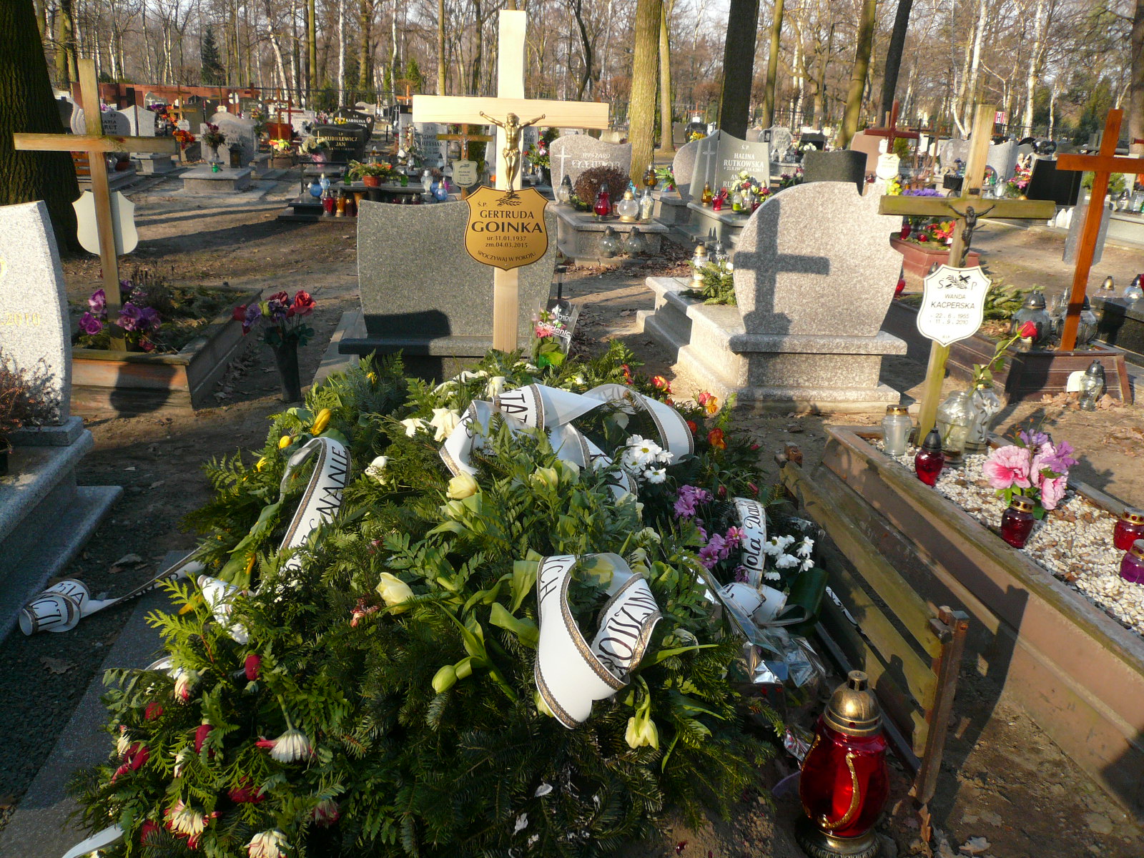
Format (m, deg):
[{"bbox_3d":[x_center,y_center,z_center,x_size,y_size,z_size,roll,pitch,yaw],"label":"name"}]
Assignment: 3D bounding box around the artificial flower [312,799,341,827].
[{"bbox_3d":[-0.491,0.766,1.850,0.057,0.050,0.055,1,19,-3],"label":"artificial flower"}]

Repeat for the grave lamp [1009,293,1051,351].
[{"bbox_3d":[2.809,-0.667,5.650,0.220,0.345,0.220,0,19,-8],"label":"grave lamp"}]

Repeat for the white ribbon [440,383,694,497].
[{"bbox_3d":[-0.015,0.023,2.540,0.640,0.200,0.320,2,19,0],"label":"white ribbon"}]

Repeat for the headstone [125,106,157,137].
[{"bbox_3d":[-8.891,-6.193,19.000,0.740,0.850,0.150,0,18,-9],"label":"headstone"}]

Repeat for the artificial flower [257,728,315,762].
[{"bbox_3d":[-0.581,0.640,1.880,0.105,0.058,0.085,-2,19,-14],"label":"artificial flower"}]

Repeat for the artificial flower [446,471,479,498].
[{"bbox_3d":[-0.292,0.151,2.480,0.080,0.068,0.078,15,22,34],"label":"artificial flower"}]

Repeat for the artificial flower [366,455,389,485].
[{"bbox_3d":[-0.537,0.111,2.550,0.065,0.077,0.065,12,21,26],"label":"artificial flower"}]

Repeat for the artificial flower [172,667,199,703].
[{"bbox_3d":[-0.834,0.553,2.000,0.052,0.060,0.050,-7,21,-24],"label":"artificial flower"}]

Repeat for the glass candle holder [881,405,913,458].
[{"bbox_3d":[1.318,0.006,3.760,0.115,0.195,0.115,9,20,19],"label":"glass candle holder"}]

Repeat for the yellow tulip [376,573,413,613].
[{"bbox_3d":[-0.368,0.340,1.920,0.070,0.068,0.062,-2,19,-11],"label":"yellow tulip"}]

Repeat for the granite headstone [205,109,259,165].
[{"bbox_3d":[-6.280,-5.328,17.000,0.950,0.950,0.250,0,18,-9],"label":"granite headstone"}]

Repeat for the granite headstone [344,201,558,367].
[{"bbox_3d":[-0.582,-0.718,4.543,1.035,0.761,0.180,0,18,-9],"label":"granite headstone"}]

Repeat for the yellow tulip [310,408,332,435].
[{"bbox_3d":[-0.721,-0.022,2.660,0.055,0.068,0.055,-4,20,-15],"label":"yellow tulip"}]

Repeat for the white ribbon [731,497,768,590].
[{"bbox_3d":[0.491,0.313,2.550,0.080,0.230,0.080,0,18,-9],"label":"white ribbon"}]

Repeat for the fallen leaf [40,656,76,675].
[{"bbox_3d":[-1.323,0.610,2.380,0.078,0.020,0.068,0,18,-9],"label":"fallen leaf"}]

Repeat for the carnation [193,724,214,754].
[{"bbox_3d":[-0.707,0.596,1.780,0.042,0.050,0.045,0,18,-9],"label":"carnation"}]

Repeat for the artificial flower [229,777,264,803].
[{"bbox_3d":[-0.586,0.652,1.670,0.058,0.042,0.050,0,18,-9],"label":"artificial flower"}]

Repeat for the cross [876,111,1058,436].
[{"bbox_3d":[1.672,-0.646,4.042,0.790,1.458,0.120,0,19,-8],"label":"cross"}]

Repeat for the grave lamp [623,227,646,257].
[{"bbox_3d":[0.644,-1.933,9.600,0.195,0.285,0.195,0,18,-9],"label":"grave lamp"}]

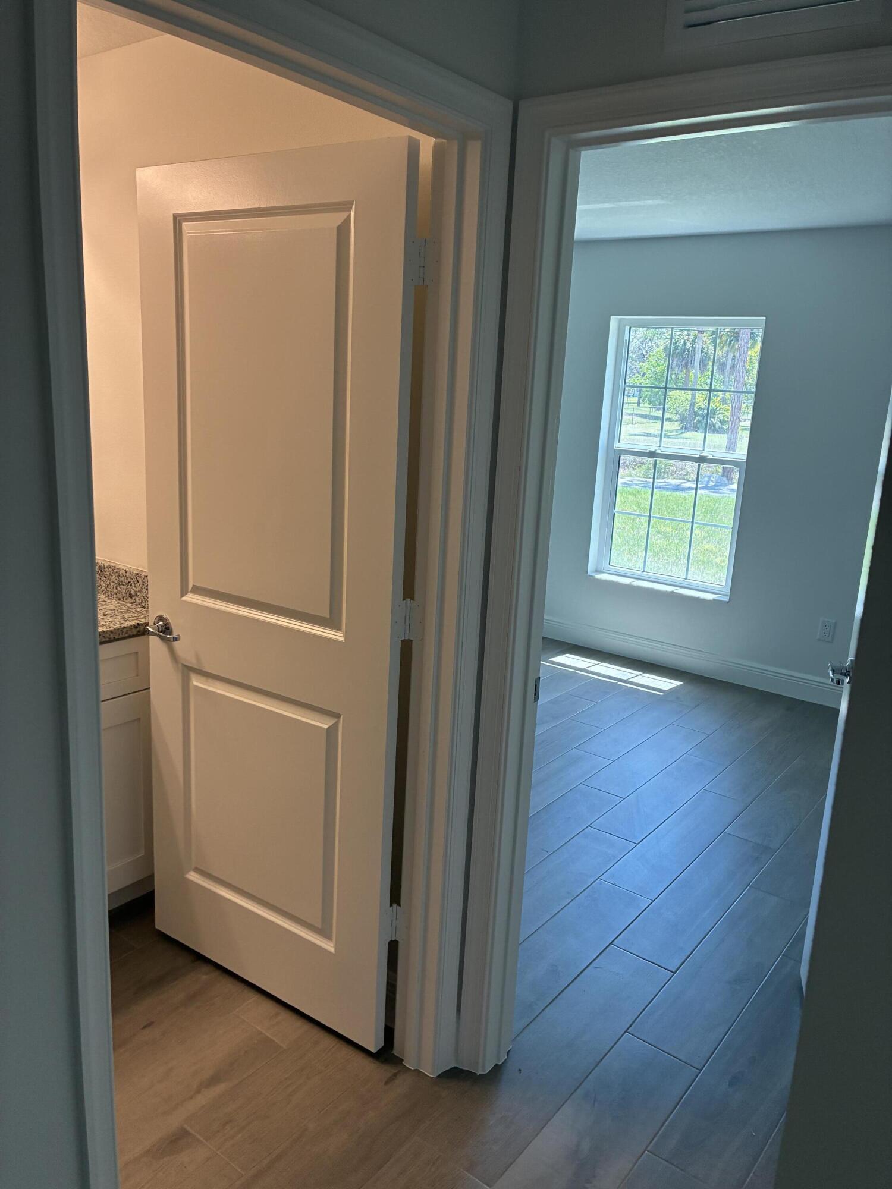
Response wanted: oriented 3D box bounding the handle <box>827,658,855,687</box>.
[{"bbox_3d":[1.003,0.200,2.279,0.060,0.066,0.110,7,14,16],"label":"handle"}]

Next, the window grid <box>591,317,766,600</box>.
[{"bbox_3d":[1.313,-0.798,5.173,0.905,1.530,0.100,13,17,36],"label":"window grid"}]

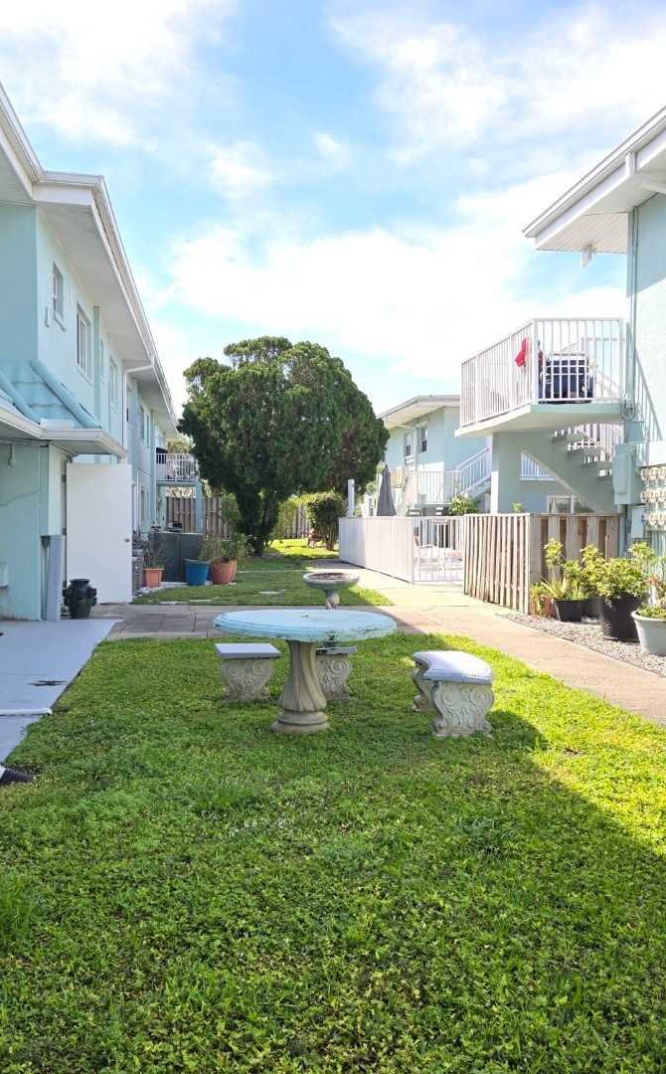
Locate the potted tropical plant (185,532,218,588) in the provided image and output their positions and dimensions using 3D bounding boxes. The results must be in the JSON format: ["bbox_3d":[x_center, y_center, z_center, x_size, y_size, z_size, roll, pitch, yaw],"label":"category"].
[{"bbox_3d":[-2.461,0.398,17.740,0.620,1.030,0.600,0,1,-8],"label":"potted tropical plant"}]

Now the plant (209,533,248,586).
[{"bbox_3d":[-2.015,0.402,18.038,0.720,1.000,0.680,0,1,-8],"label":"plant"}]

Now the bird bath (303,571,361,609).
[{"bbox_3d":[-0.009,0.743,8.870,0.530,0.790,0.530,0,1,-8],"label":"bird bath"}]

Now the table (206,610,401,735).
[{"bbox_3d":[-0.186,0.858,5.991,1.170,0.700,1.170,0,1,-8],"label":"table"}]

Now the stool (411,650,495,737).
[{"bbox_3d":[0.750,1.008,6.293,0.470,0.390,1.000,0,1,-3],"label":"stool"}]

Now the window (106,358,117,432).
[{"bbox_3d":[-5.016,-3.414,21.543,0.140,1.100,1.700,0,1,-8],"label":"window"}]

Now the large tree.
[{"bbox_3d":[-1.643,-2.845,30.153,6.500,6.900,6.200,0,1,-8],"label":"large tree"}]

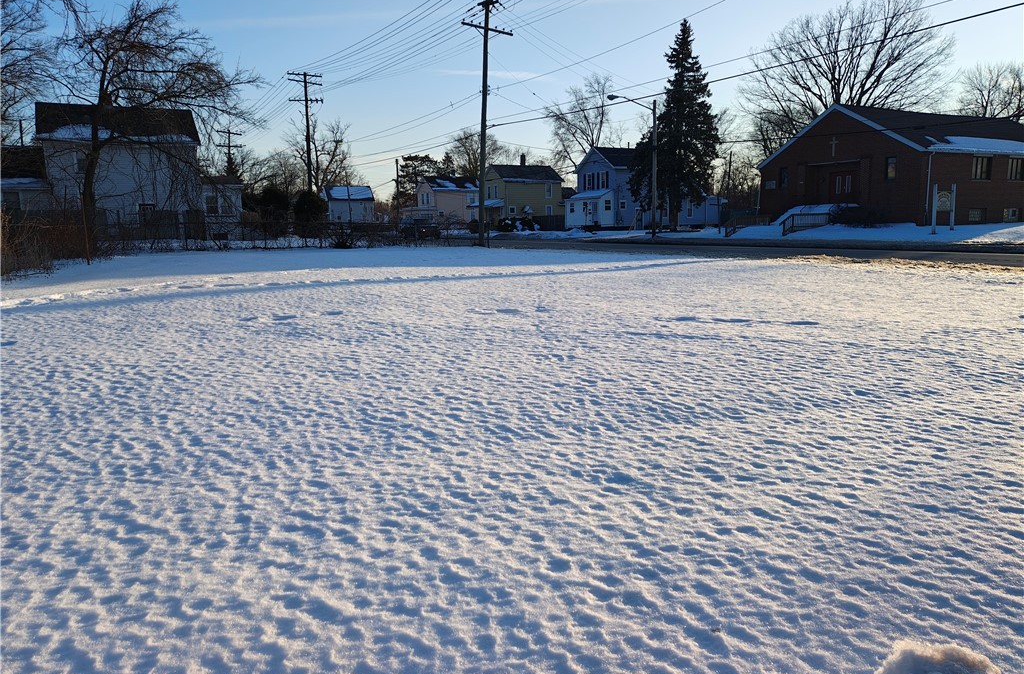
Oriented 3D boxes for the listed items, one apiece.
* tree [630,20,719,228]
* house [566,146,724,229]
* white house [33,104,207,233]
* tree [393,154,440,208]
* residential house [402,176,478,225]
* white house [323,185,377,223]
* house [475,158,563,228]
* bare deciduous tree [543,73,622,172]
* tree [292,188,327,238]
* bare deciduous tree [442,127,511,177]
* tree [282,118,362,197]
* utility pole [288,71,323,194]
[{"bbox_3d":[13.030,-16.800,58.810,7.000,16.500,7.000,-1,8,0],"label":"tree"},{"bbox_3d":[14.582,-16.092,80.445,16.480,8.390,7.610,-5,10,-27],"label":"house"},{"bbox_3d":[-27.828,-11.700,52.913,9.670,9.210,8.400,-6,10,-28],"label":"white house"},{"bbox_3d":[-14.310,-21.280,109.180,7.000,11.300,7.000,-1,8,0],"label":"tree"},{"bbox_3d":[-8.840,-16.970,94.260,9.600,6.800,6.400,-6,9,-29],"label":"residential house"},{"bbox_3d":[-26.280,-19.880,116.420,7.200,7.000,5.900,-6,9,-29],"label":"white house"},{"bbox_3d":[0.300,-15.480,82.390,9.200,7.000,6.400,-6,9,-29],"label":"house"},{"bbox_3d":[7.960,-20.720,82.760,9.000,17.200,9.000,-1,8,0],"label":"bare deciduous tree"},{"bbox_3d":[-13.110,-7.910,47.770,2.300,3.200,2.300,-1,8,0],"label":"tree"},{"bbox_3d":[-5.470,-23.301,110.833,9.580,15.420,9.100,-1,9,-3],"label":"bare deciduous tree"},{"bbox_3d":[-19.754,-16.768,77.089,7.880,12.040,7.090,-3,9,-14],"label":"tree"},{"bbox_3d":[-16.350,-14.410,59.040,2.750,13.300,0.400,-6,9,-29],"label":"utility pole"}]

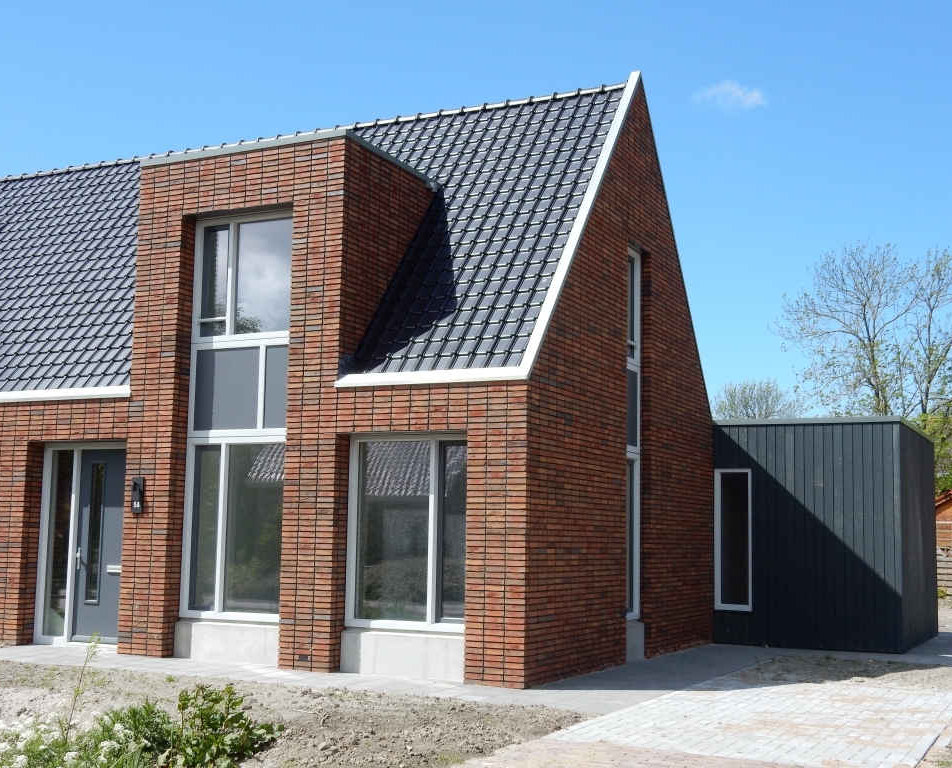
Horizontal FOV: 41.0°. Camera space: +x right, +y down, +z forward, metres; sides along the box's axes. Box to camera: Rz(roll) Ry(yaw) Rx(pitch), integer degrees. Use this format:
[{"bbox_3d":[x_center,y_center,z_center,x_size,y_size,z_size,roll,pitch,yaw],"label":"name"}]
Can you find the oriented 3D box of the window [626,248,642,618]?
[{"bbox_3d":[1.830,0.570,15.660,0.114,4.618,0.903,-2,-8,26],"label":"window"}]

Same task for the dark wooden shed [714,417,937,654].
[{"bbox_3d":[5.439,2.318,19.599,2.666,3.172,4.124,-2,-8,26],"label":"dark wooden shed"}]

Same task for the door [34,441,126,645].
[{"bbox_3d":[-4.586,1.909,15.181,1.562,2.430,0.116,-2,-8,26],"label":"door"}]

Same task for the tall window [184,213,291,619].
[{"bbox_3d":[-2.589,0.340,14.410,1.546,4.606,0.116,-2,-8,26],"label":"tall window"}]

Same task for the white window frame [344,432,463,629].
[{"bbox_3d":[-0.651,1.543,13.303,1.542,2.025,0.116,-2,-8,26],"label":"white window frame"}]

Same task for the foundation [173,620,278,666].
[{"bbox_3d":[-2.649,2.857,14.067,1.546,0.415,0.189,-2,-8,26],"label":"foundation"}]

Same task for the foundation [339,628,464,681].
[{"bbox_3d":[-0.687,2.799,13.118,1.542,0.427,0.183,-2,-8,26],"label":"foundation"}]

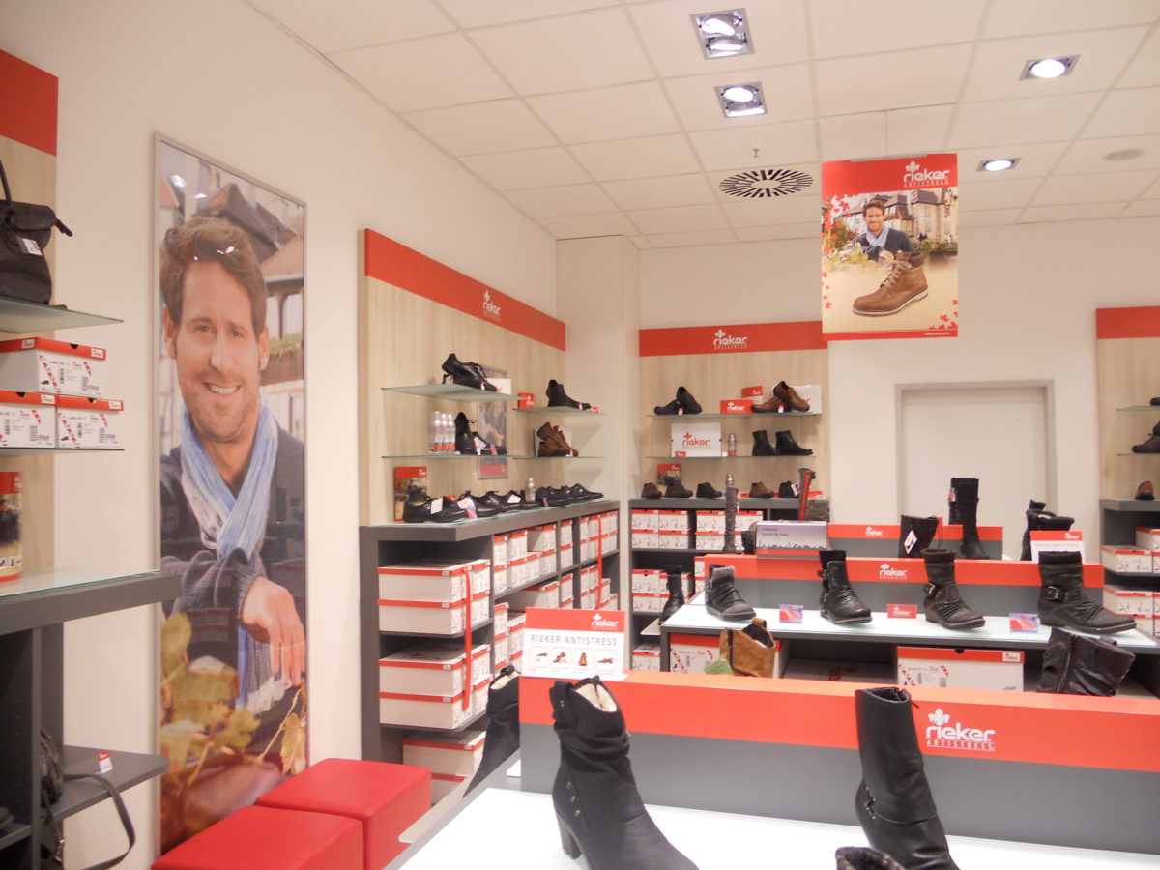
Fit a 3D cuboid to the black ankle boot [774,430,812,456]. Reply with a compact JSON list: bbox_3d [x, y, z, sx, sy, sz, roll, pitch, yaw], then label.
[{"bbox_3d":[1.487,0.054,6.285,0.262,0.172,0.100,-1,-2,38],"label":"black ankle boot"}]

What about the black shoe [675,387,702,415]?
[{"bbox_3d":[0.763,-0.243,6.284,0.105,0.115,0.290,1,19,-24],"label":"black shoe"}]

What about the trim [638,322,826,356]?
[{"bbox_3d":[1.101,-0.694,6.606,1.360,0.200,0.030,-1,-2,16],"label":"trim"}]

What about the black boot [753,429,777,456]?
[{"bbox_3d":[1.300,0.057,6.287,0.100,0.175,0.262,1,-2,-26],"label":"black boot"}]

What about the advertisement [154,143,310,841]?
[{"bbox_3d":[-1.142,0.209,3.034,0.030,2.180,0.760,-1,-2,16],"label":"advertisement"}]

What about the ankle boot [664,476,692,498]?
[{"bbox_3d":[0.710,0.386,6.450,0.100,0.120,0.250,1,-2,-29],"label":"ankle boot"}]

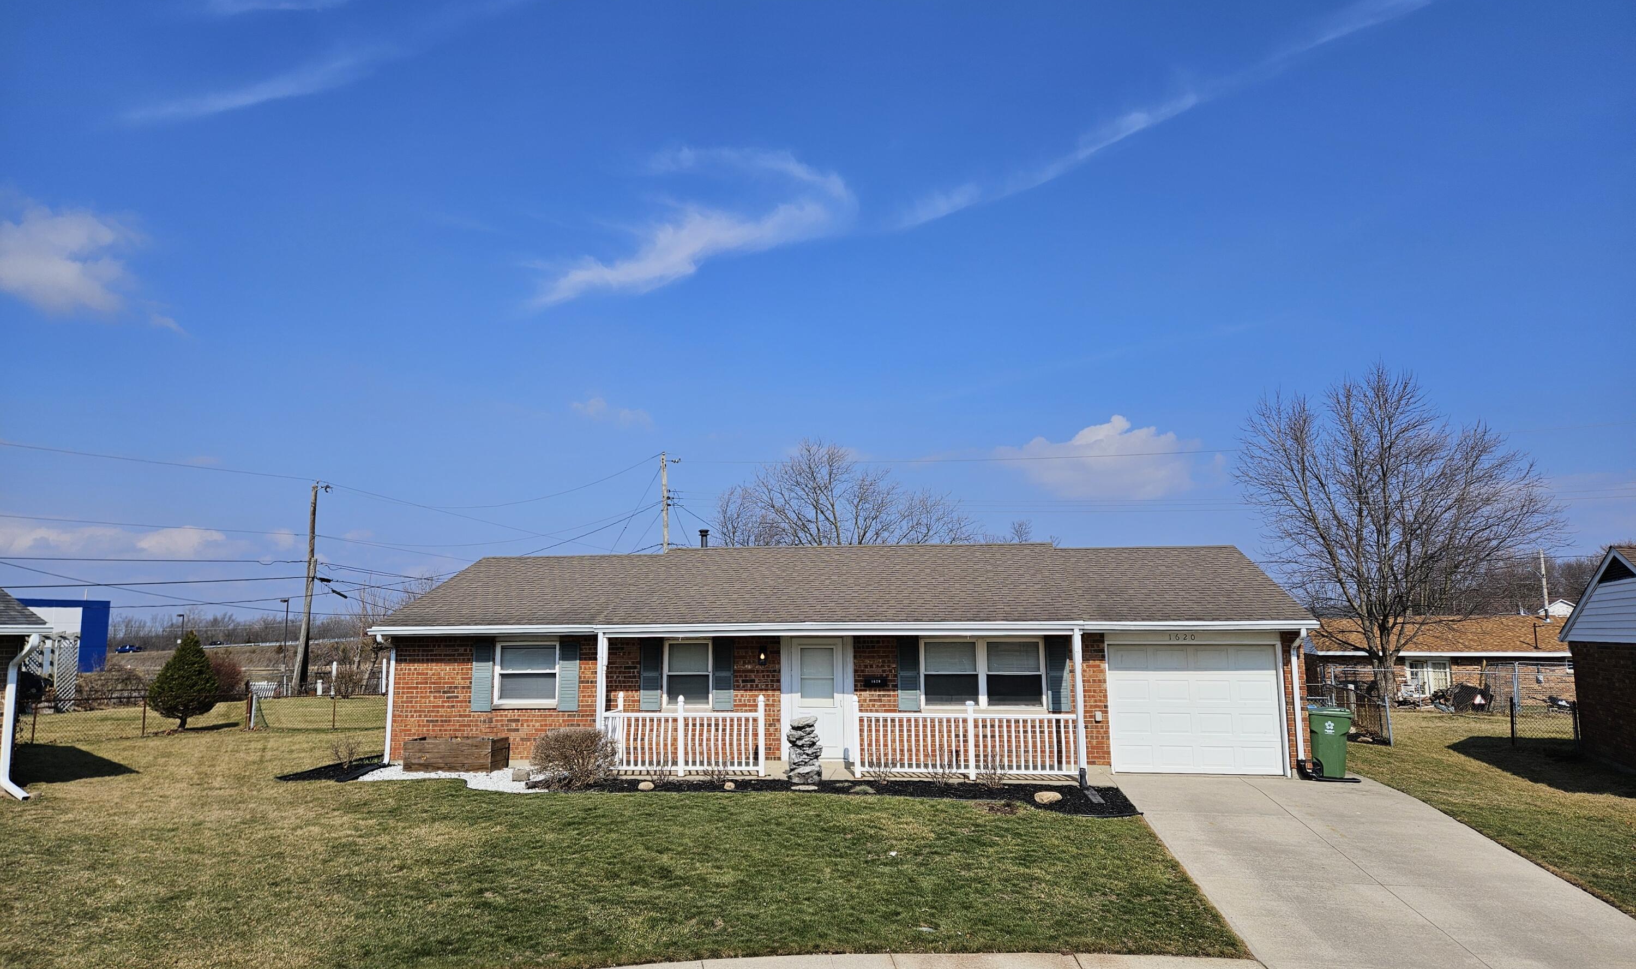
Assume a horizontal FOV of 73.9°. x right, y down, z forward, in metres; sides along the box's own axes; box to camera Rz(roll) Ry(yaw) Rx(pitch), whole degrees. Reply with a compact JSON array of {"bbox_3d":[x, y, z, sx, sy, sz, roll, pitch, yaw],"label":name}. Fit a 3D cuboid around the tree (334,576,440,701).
[{"bbox_3d":[-19.119,6.656,48.571,5.195,5.260,4.800,0,-9,0],"label":"tree"}]

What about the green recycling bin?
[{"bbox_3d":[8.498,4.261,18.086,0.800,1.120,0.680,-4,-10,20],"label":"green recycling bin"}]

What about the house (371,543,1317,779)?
[{"bbox_3d":[0.548,3.432,22.781,16.150,4.300,9.200,-1,-9,6],"label":"house"}]

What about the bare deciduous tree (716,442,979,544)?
[{"bbox_3d":[1.306,3.874,50.008,12.346,12.163,11.500,0,-9,0],"label":"bare deciduous tree"}]

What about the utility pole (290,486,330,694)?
[{"bbox_3d":[-23.944,4.790,51.401,1.100,9.887,0.500,0,-9,0],"label":"utility pole"}]

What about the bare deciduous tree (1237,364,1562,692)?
[{"bbox_3d":[22.031,1.775,41.213,12.343,13.000,11.500,0,-9,0],"label":"bare deciduous tree"}]

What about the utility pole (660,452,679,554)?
[{"bbox_3d":[-6.406,3.919,45.957,0.900,10.779,0.450,0,-9,0],"label":"utility pole"}]

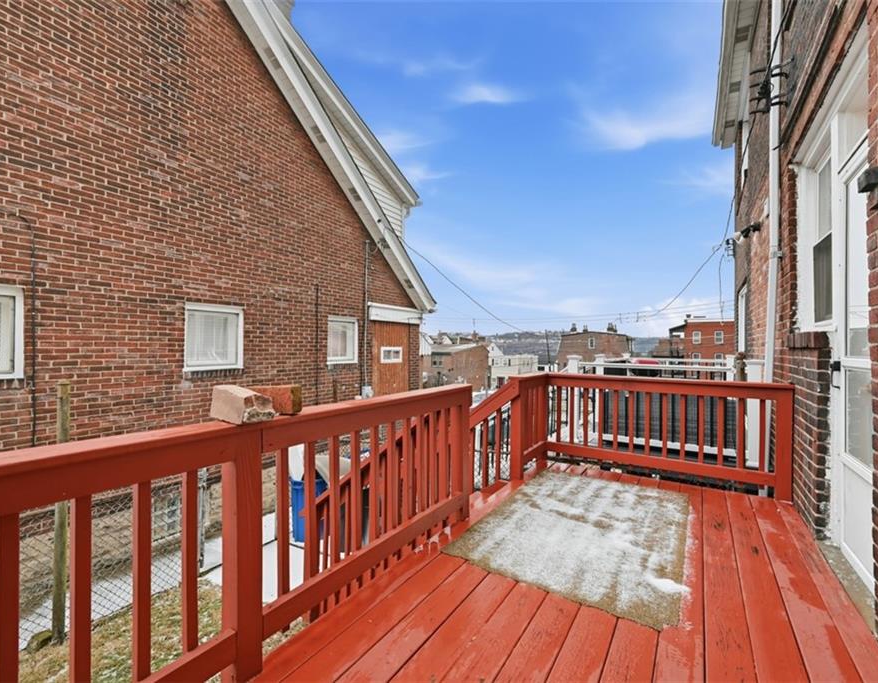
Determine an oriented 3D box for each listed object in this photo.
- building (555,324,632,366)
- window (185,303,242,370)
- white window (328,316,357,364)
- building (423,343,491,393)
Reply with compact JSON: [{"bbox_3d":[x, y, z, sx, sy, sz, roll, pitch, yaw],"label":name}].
[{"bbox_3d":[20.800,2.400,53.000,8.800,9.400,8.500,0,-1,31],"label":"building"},{"bbox_3d":[-3.083,-0.057,5.495,0.110,0.870,0.840,0,-1,29],"label":"window"},{"bbox_3d":[-1.855,-0.011,7.712,0.110,0.880,0.840,0,-1,29],"label":"white window"},{"bbox_3d":[2.000,3.400,53.000,6.500,6.000,10.000,0,-1,31],"label":"building"}]

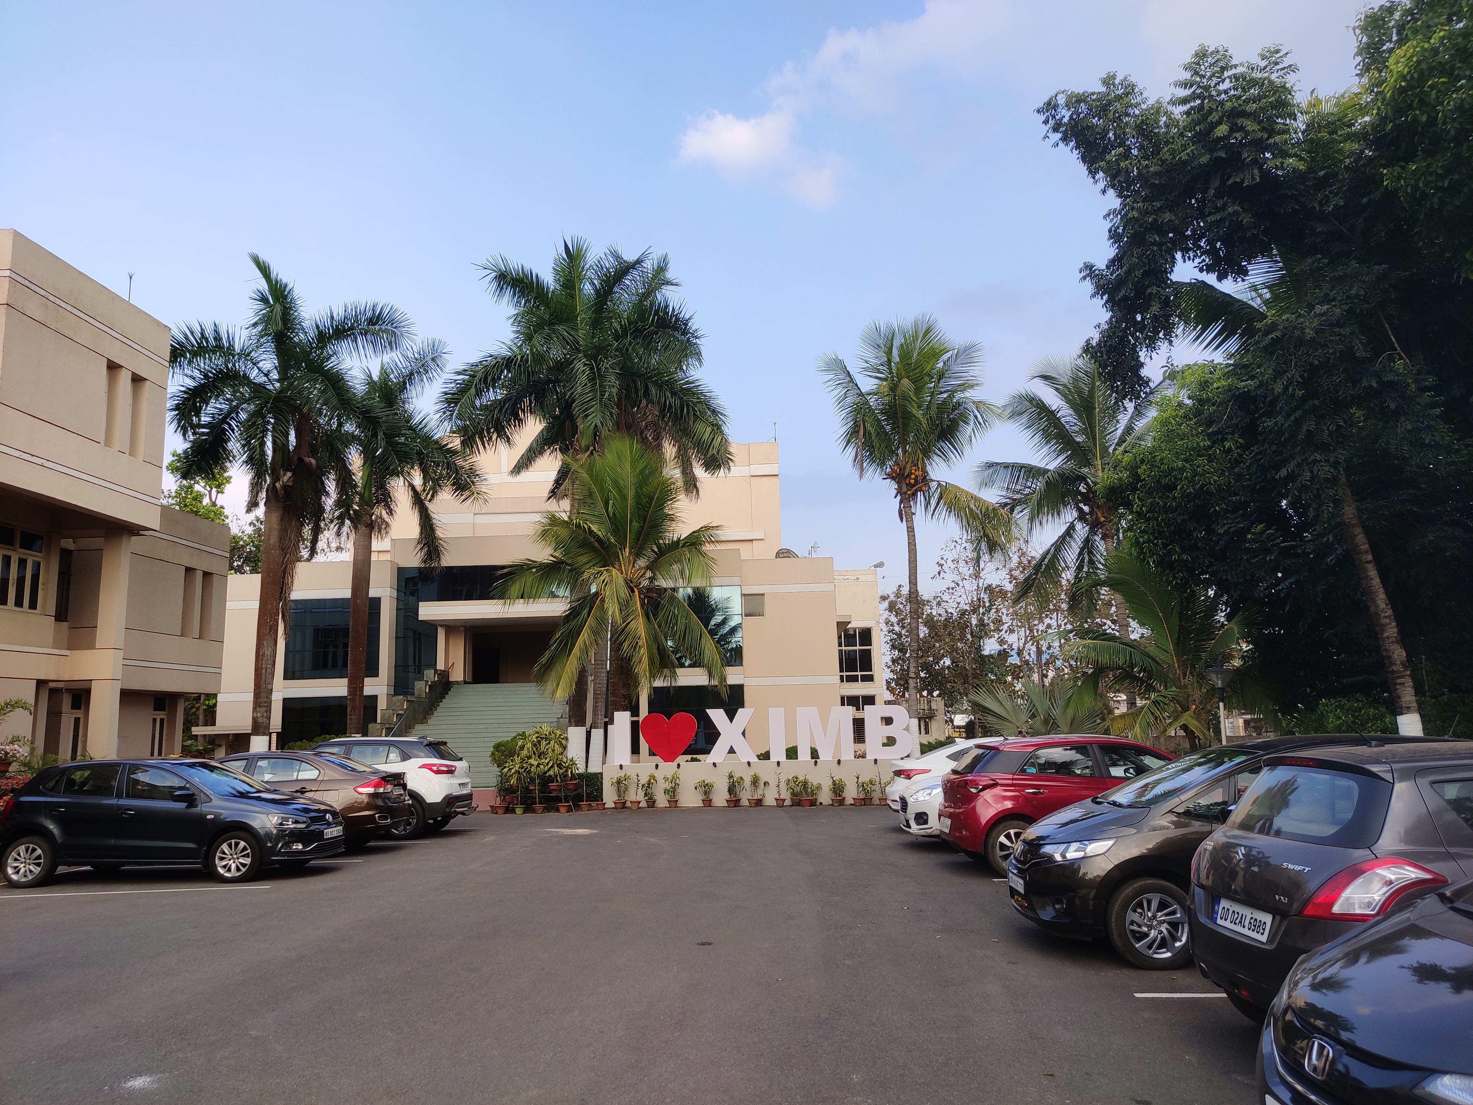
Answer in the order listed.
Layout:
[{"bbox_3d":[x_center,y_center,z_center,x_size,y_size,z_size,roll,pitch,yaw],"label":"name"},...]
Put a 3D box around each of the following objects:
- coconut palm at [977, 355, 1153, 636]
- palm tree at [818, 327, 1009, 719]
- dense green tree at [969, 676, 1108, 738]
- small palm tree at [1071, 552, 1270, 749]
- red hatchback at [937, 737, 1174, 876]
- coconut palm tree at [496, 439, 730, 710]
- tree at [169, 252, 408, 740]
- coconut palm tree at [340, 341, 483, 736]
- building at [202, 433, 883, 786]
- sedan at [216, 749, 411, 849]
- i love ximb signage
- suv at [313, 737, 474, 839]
[{"bbox_3d":[8.727,0.321,26.253,5.370,10.820,6.000,-1,-9,0],"label":"coconut palm"},{"bbox_3d":[4.973,-0.191,29.170,5.300,13.262,5.300,-2,-10,4],"label":"palm tree"},{"bbox_3d":[6.482,3.958,22.636,2.970,2.590,3.000,-1,-9,0],"label":"dense green tree"},{"bbox_3d":[9.135,2.585,22.289,4.400,5.270,4.300,-2,-10,4],"label":"small palm tree"},{"bbox_3d":[4.430,2.928,12.565,3.985,1.505,1.740,-2,-9,2],"label":"red hatchback"},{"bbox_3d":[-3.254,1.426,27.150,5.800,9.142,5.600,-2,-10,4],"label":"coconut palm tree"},{"bbox_3d":[-10.381,-0.696,24.458,5.700,13.080,5.700,-1,-9,0],"label":"tree"},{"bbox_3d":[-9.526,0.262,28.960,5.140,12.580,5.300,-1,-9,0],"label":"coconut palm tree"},{"bbox_3d":[-5.206,1.879,38.200,22.000,12.700,17.000,-2,-10,4],"label":"building"},{"bbox_3d":[-7.216,3.751,15.909,4.490,1.485,1.730,-2,-9,2],"label":"sedan"},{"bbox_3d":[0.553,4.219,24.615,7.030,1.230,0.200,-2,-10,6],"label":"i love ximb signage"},{"bbox_3d":[-6.863,4.202,19.002,4.270,1.650,1.780,-2,-10,4],"label":"suv"}]

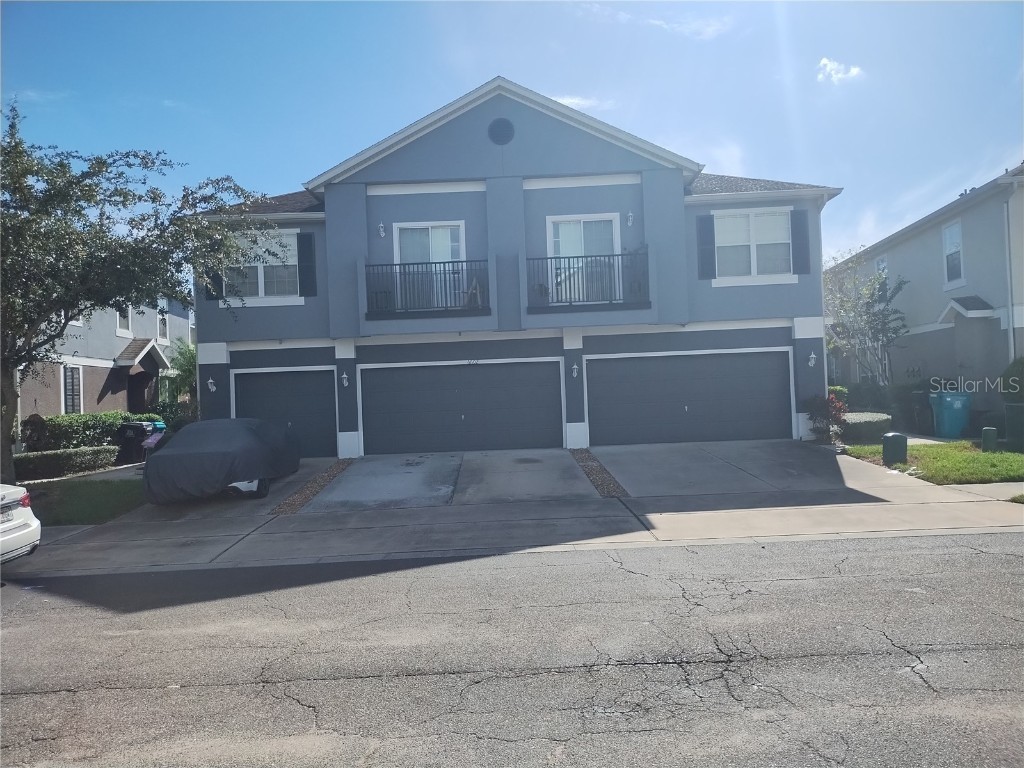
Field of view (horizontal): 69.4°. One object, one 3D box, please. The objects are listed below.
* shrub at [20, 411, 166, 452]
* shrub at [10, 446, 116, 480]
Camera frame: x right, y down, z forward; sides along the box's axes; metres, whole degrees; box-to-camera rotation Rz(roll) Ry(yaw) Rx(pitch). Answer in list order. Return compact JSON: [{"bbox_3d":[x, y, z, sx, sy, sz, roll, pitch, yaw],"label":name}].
[{"bbox_3d":[-11.100,1.414,20.000,1.200,1.350,5.500,-2,-1,2],"label":"shrub"},{"bbox_3d":[-10.300,1.775,17.200,0.750,0.540,3.300,-2,-1,2],"label":"shrub"}]

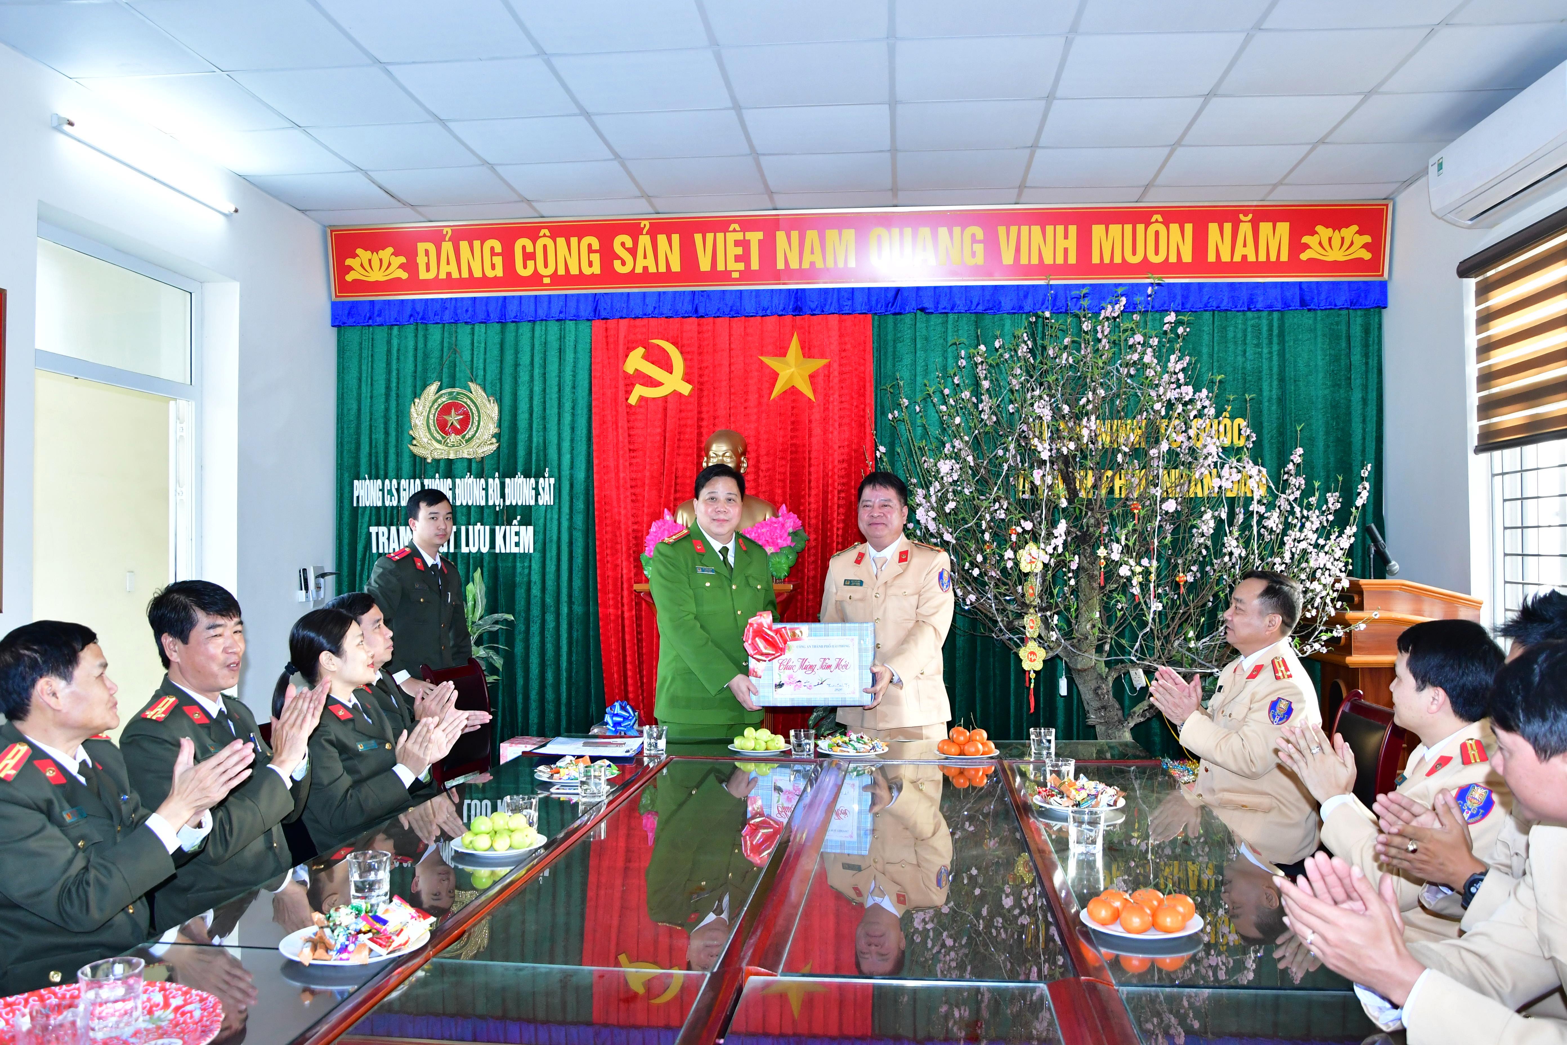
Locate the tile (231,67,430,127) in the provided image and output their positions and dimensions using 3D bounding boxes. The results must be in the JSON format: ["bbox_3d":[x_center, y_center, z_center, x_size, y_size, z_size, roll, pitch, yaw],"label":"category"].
[{"bbox_3d":[-1.677,-1.601,4.407,0.595,0.020,0.585,0,-1,6],"label":"tile"}]

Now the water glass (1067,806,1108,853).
[{"bbox_3d":[0.638,0.650,2.477,0.076,0.085,0.076,0,-1,5],"label":"water glass"}]

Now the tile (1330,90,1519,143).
[{"bbox_3d":[2.488,-1.582,4.578,0.595,0.020,0.585,0,-1,6],"label":"tile"}]

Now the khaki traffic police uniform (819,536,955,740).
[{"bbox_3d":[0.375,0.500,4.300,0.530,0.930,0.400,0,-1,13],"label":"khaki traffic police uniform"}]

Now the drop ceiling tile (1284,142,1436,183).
[{"bbox_3d":[2.561,-1.582,5.166,0.600,0.020,0.600,0,-1,6],"label":"drop ceiling tile"}]

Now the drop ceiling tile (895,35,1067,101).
[{"bbox_3d":[0.690,-1.626,4.205,0.600,0.020,0.590,0,-1,5],"label":"drop ceiling tile"}]

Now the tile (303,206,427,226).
[{"bbox_3d":[-2.123,-1.569,6.024,0.595,0.020,0.340,0,-1,6],"label":"tile"}]

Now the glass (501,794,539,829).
[{"bbox_3d":[-0.601,0.663,2.700,0.076,0.090,0.076,0,-1,6],"label":"glass"}]

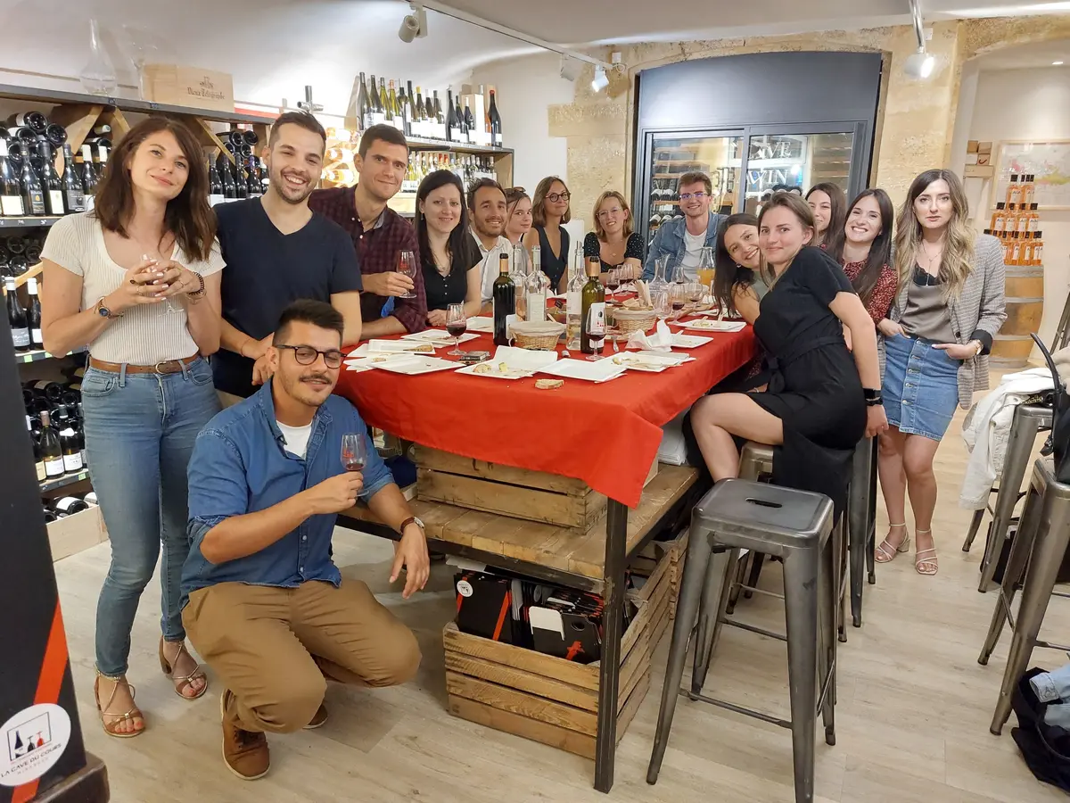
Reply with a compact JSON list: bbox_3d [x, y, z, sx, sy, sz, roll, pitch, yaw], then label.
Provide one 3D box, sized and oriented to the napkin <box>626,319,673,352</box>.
[{"bbox_3d":[0.388,-0.229,2.599,0.155,0.085,0.120,3,15,8],"label":"napkin"}]

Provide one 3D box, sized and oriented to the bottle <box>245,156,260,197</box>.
[{"bbox_3d":[-1.565,-1.212,4.317,0.080,0.296,0.080,8,17,27],"label":"bottle"}]

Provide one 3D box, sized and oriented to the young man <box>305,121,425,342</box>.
[{"bbox_3d":[-0.612,-0.093,2.740,0.560,1.650,0.450,-7,17,-28],"label":"young man"}]

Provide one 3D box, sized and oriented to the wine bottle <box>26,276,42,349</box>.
[{"bbox_3d":[-2.072,-0.365,3.209,0.078,0.296,0.078,8,16,26],"label":"wine bottle"}]

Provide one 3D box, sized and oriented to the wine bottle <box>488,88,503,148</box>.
[{"bbox_3d":[-0.286,-2.148,5.874,0.100,0.399,0.100,8,16,27],"label":"wine bottle"}]

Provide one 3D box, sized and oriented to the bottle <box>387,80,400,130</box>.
[{"bbox_3d":[-0.878,-1.867,4.922,0.076,0.336,0.076,8,16,27],"label":"bottle"}]

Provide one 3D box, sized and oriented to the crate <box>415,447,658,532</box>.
[{"bbox_3d":[-0.018,0.177,2.392,0.555,0.230,0.410,7,16,25],"label":"crate"}]

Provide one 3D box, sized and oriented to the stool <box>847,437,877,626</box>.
[{"bbox_3d":[1.090,0.381,2.957,0.420,0.755,0.420,9,17,30],"label":"stool"}]

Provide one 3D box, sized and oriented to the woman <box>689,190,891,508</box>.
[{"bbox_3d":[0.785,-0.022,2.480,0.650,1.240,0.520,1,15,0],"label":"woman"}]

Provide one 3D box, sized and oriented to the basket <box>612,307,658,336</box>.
[{"bbox_3d":[0.375,-0.305,2.889,0.170,0.084,0.170,3,15,7],"label":"basket"}]

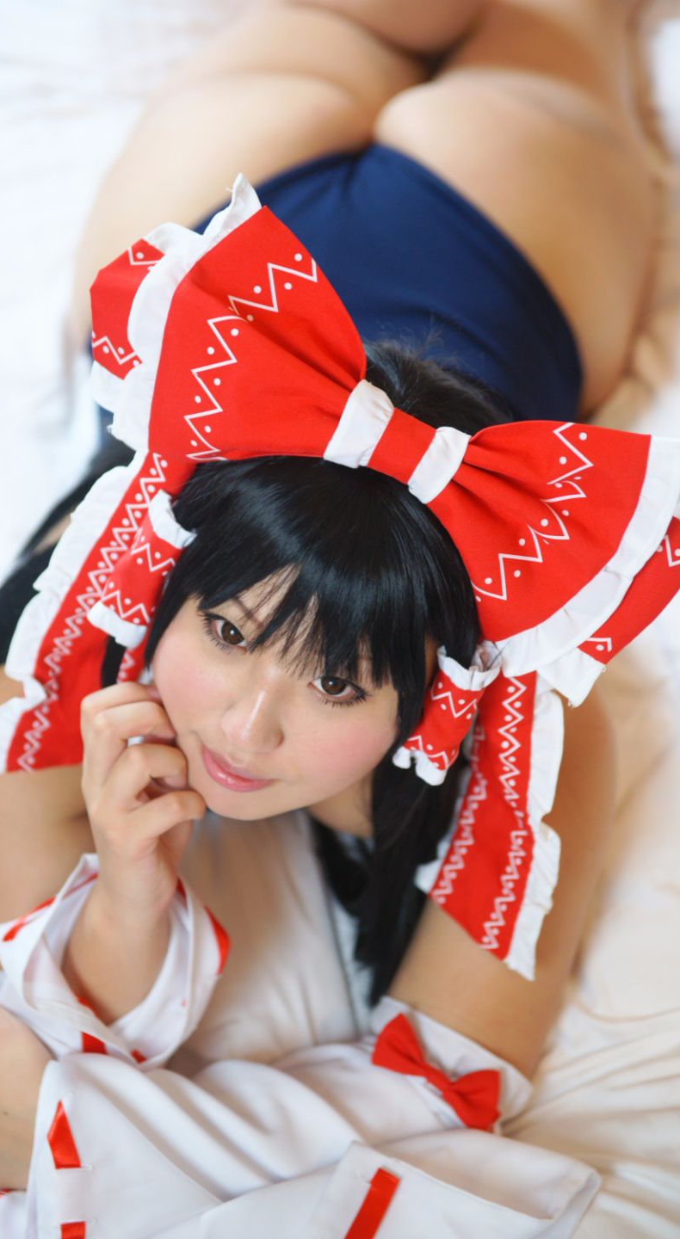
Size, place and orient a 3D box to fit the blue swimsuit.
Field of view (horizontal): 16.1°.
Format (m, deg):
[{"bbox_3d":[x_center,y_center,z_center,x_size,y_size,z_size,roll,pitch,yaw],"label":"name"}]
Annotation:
[{"bbox_3d":[0.008,-0.135,1.597,0.340,0.230,0.520,5,33,6],"label":"blue swimsuit"}]

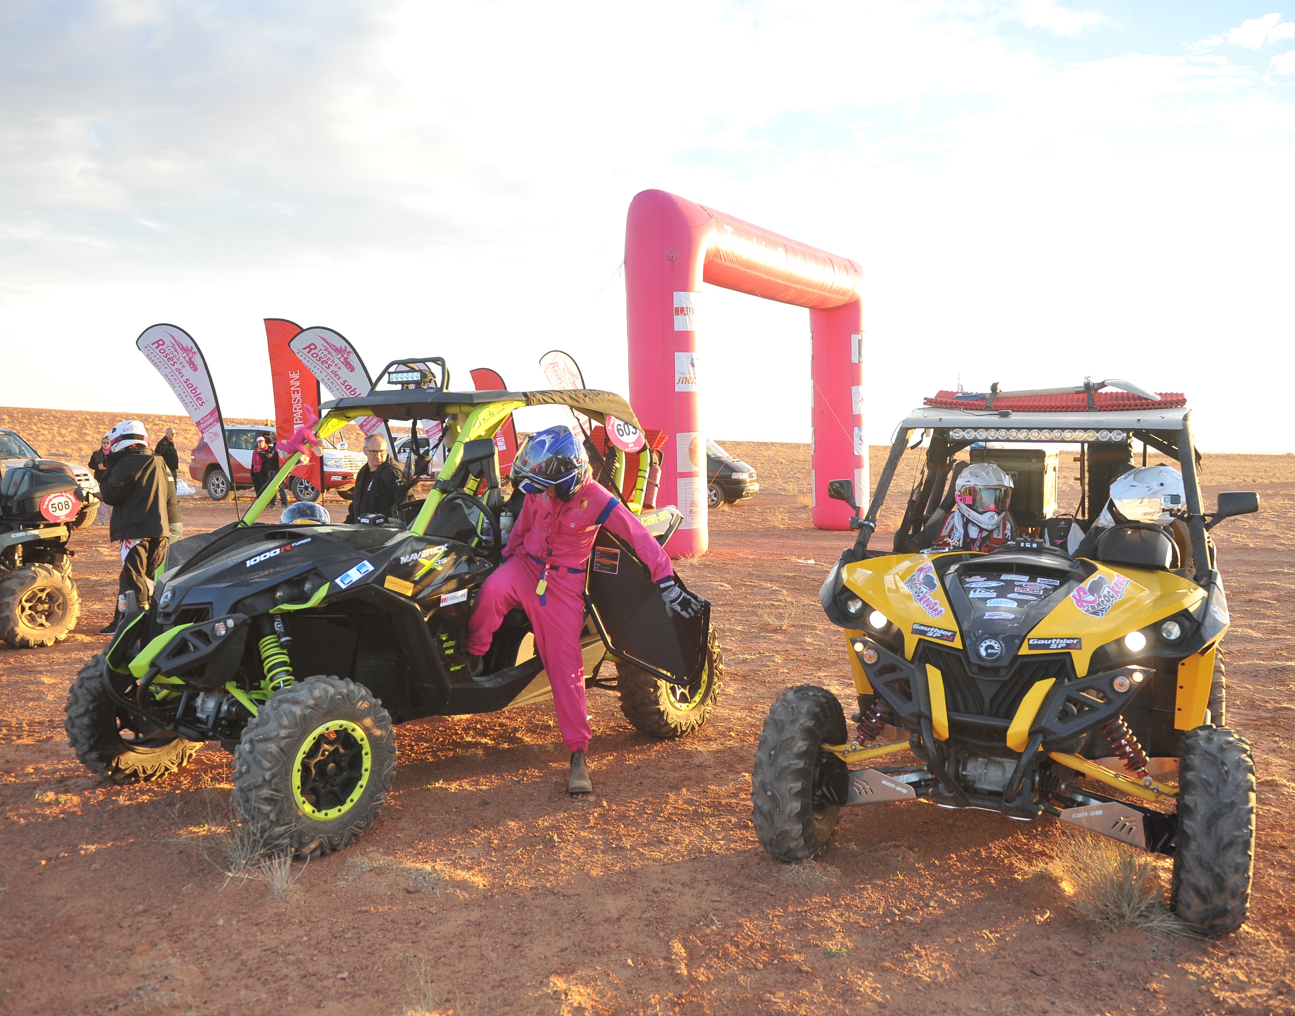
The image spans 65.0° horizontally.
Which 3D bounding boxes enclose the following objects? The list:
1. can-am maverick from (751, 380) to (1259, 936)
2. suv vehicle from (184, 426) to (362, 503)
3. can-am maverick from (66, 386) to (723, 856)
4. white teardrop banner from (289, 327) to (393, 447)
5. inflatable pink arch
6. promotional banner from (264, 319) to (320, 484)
[{"bbox_3d":[1.728,0.334,4.596,1.640,1.940,3.000,2,4,26],"label":"can-am maverick"},{"bbox_3d":[-9.439,-1.145,26.584,4.950,1.900,1.970,2,4,22],"label":"suv vehicle"},{"bbox_3d":[-1.106,0.313,5.152,1.640,1.860,3.000,3,4,40],"label":"can-am maverick"},{"bbox_3d":[-4.905,-1.361,16.500,1.750,3.150,0.150,0,3,-5],"label":"white teardrop banner"},{"bbox_3d":[2.036,-2.094,17.356,1.000,5.300,7.330,3,4,33],"label":"inflatable pink arch"},{"bbox_3d":[-5.910,-1.450,17.000,0.950,3.300,0.150,0,3,-5],"label":"promotional banner"}]

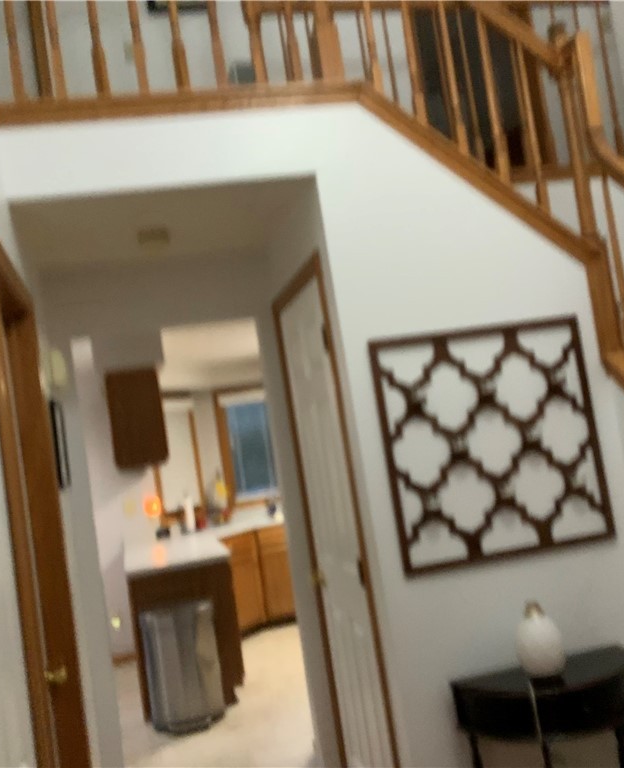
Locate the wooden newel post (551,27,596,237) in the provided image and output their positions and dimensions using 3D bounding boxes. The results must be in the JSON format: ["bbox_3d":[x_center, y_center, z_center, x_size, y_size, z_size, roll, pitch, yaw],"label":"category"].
[{"bbox_3d":[0.905,-0.877,2.973,0.043,0.750,0.043,-8,-4,-13],"label":"wooden newel post"}]

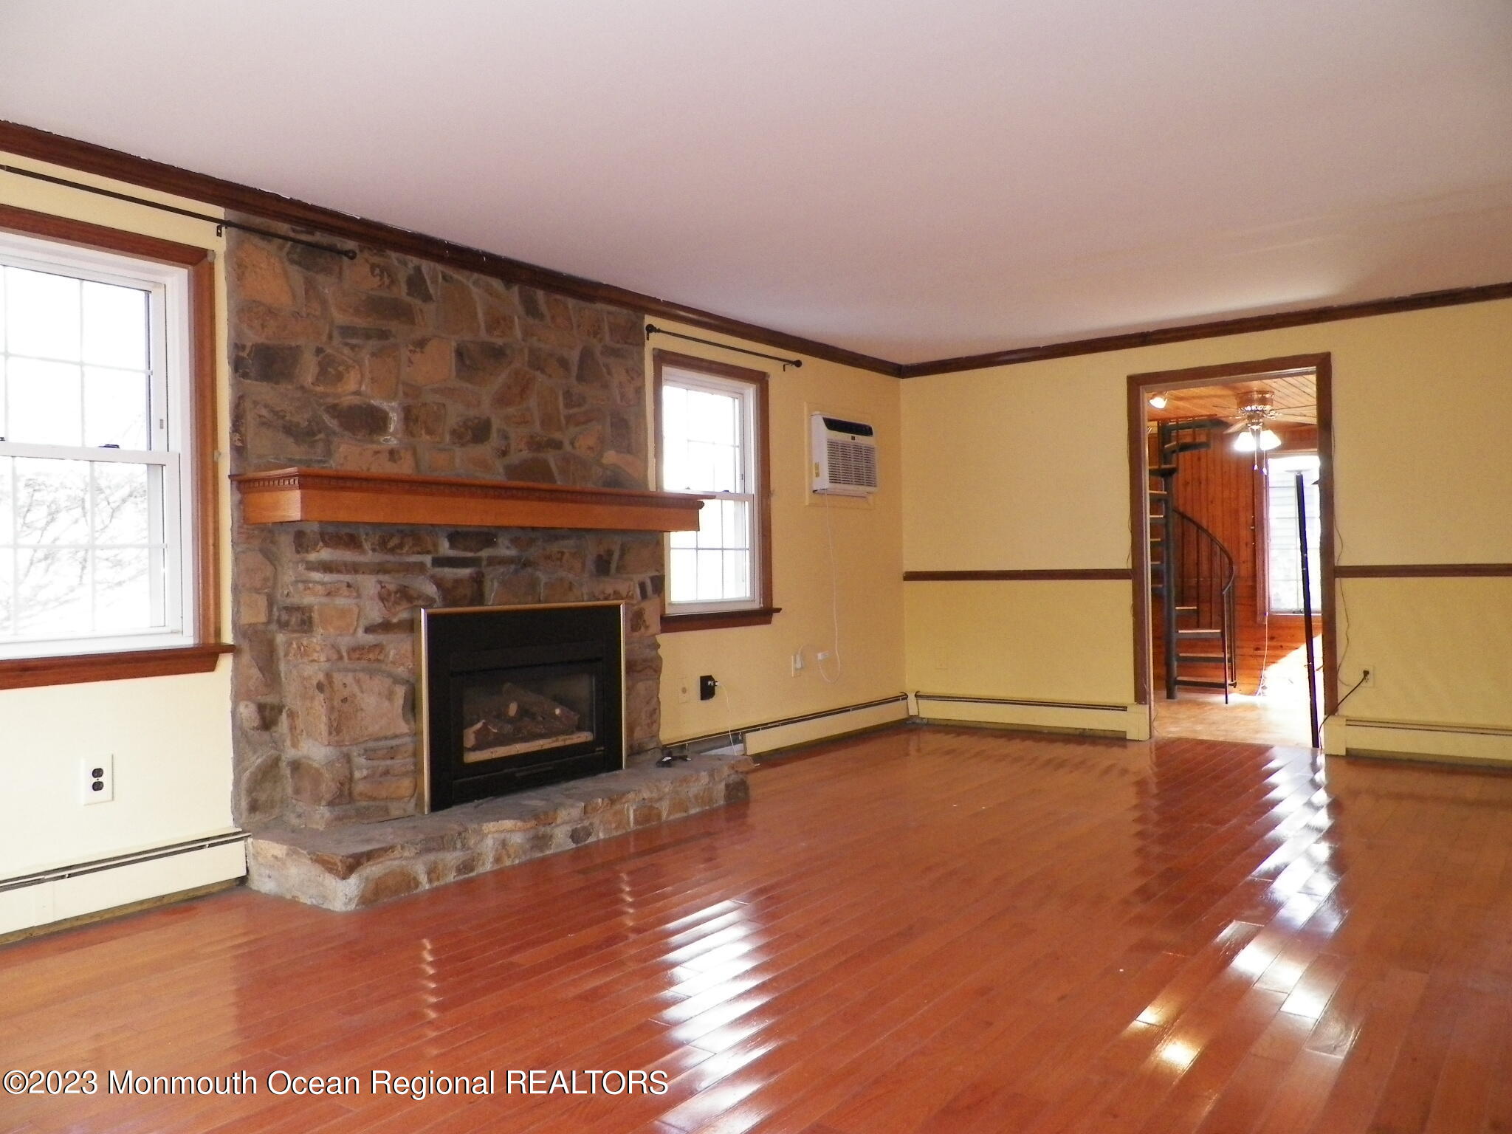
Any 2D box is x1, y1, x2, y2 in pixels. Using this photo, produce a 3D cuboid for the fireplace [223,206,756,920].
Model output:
[{"bbox_3d":[-0.897,-0.095,4.324,0.690,2.280,2.074,-1,0,38],"label":"fireplace"}]

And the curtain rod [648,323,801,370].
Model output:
[{"bbox_3d":[-0.138,-1.166,5.817,0.091,0.057,1.310,-1,0,38],"label":"curtain rod"}]

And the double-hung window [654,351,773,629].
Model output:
[{"bbox_3d":[-0.193,-0.381,5.779,0.060,1.415,1.022,-1,0,38],"label":"double-hung window"}]

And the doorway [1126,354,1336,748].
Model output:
[{"bbox_3d":[2.658,-0.065,6.128,1.085,2.118,0.140,-1,0,38],"label":"doorway"}]

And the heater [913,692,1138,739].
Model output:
[{"bbox_3d":[1.672,0.913,6.788,1.517,0.192,0.070,-1,0,38],"label":"heater"}]

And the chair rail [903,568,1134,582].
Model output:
[{"bbox_3d":[1.592,0.052,6.871,1.520,0.055,0.022,-1,0,38],"label":"chair rail"}]

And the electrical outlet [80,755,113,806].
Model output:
[{"bbox_3d":[-2.036,0.660,3.383,0.010,0.142,0.087,-1,0,38],"label":"electrical outlet"}]

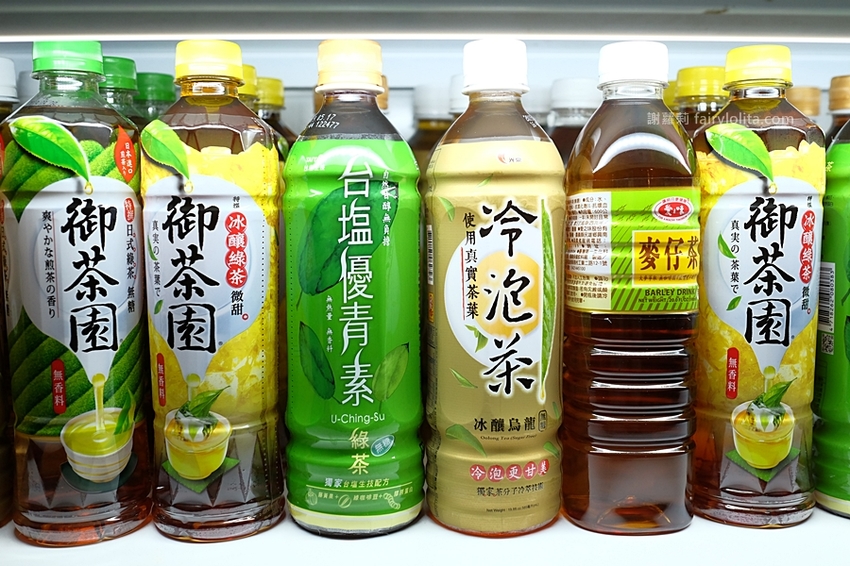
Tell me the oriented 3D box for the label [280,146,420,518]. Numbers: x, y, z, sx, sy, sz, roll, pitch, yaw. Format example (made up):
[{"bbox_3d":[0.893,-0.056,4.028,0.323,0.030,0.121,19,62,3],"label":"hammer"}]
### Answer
[{"bbox_3d":[-0.035,0.022,0.403,0.067,0.176,0.067,-1,5,-5],"label":"label"}]

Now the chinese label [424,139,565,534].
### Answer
[{"bbox_3d":[0.034,0.023,0.403,0.067,0.177,0.067,-1,5,-5],"label":"chinese label"}]

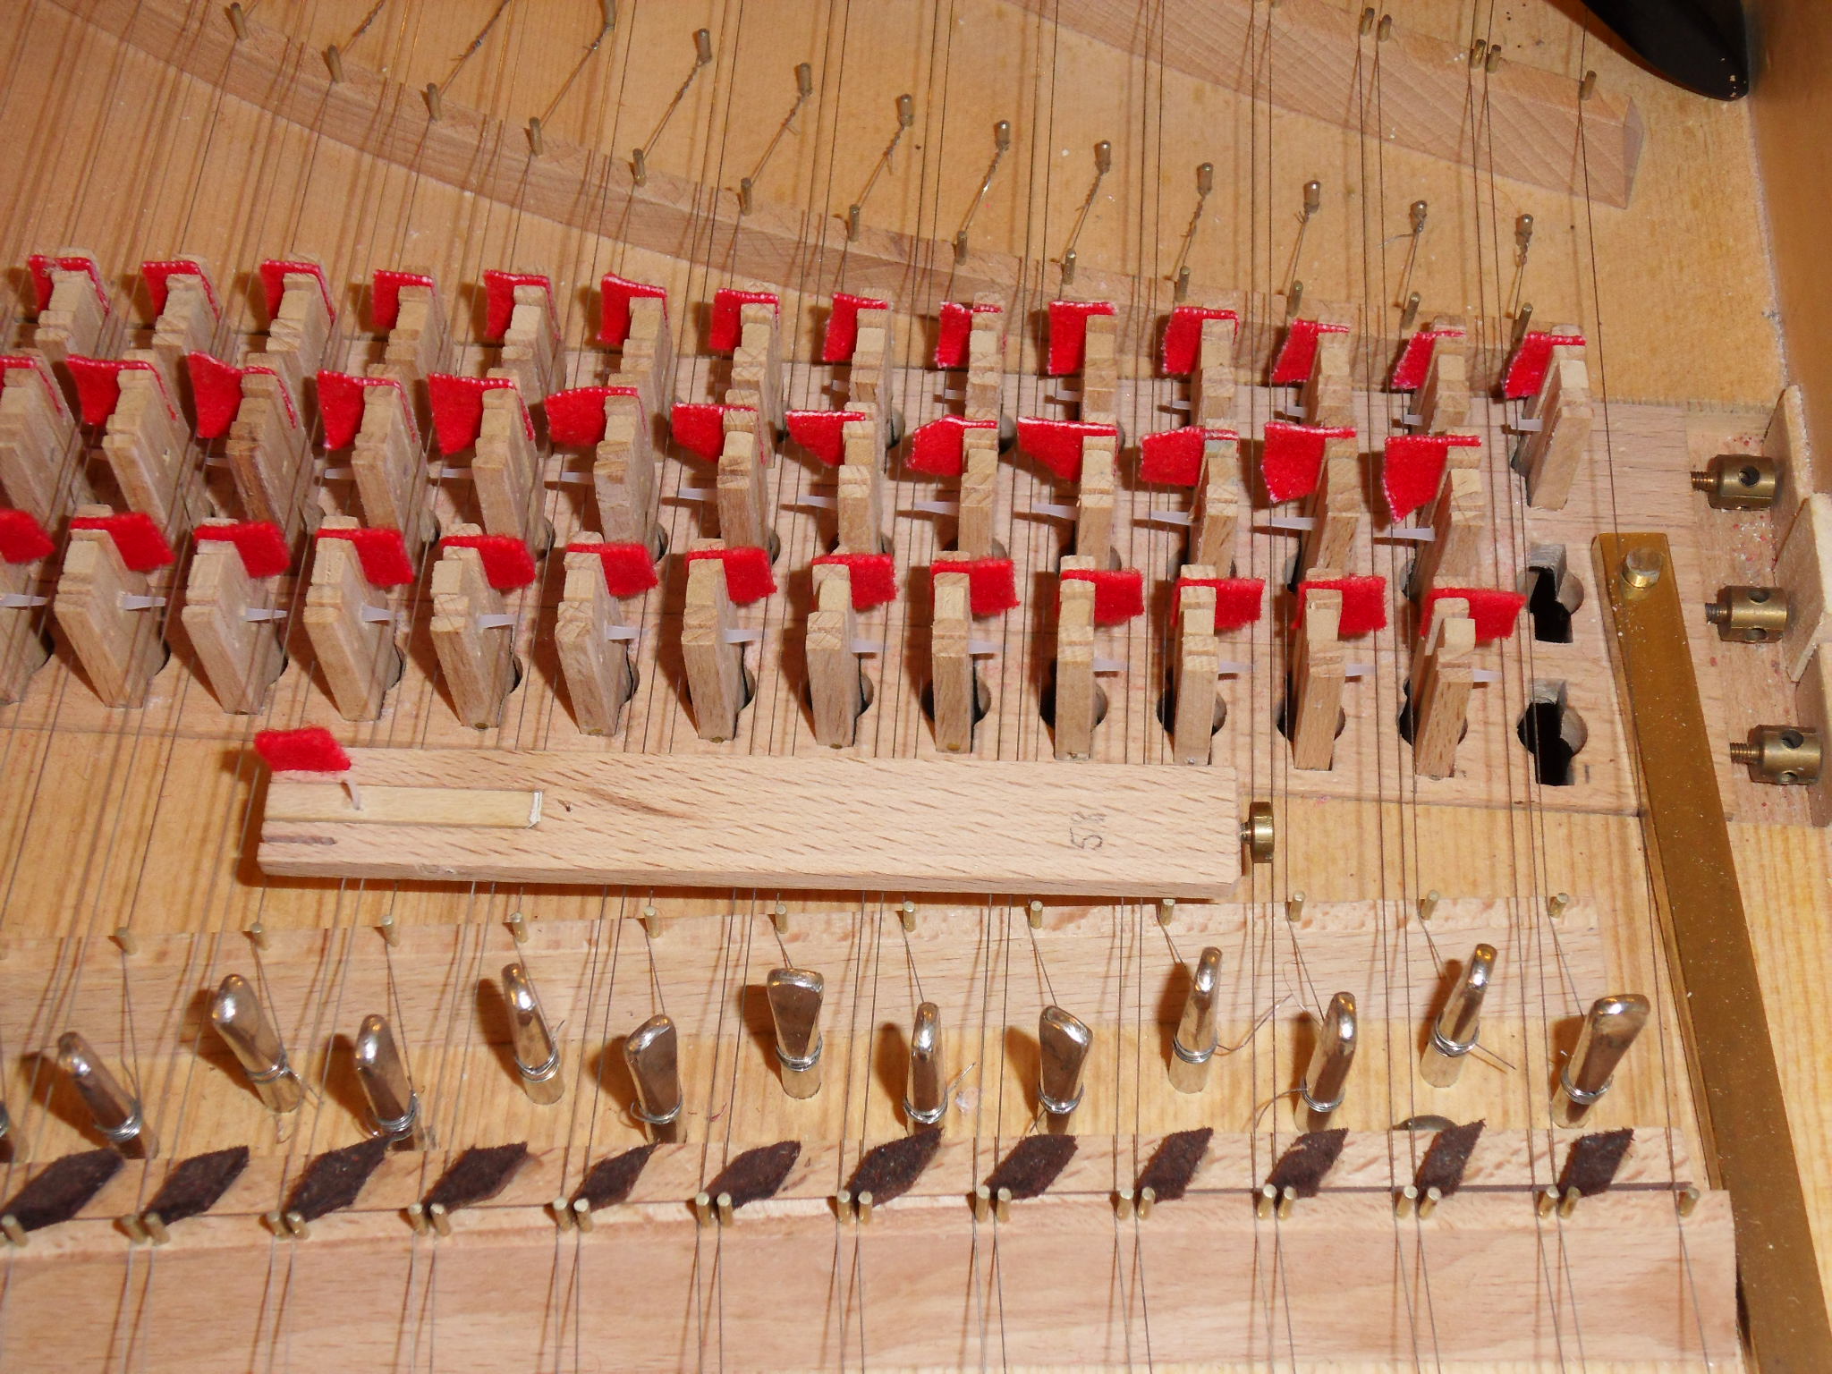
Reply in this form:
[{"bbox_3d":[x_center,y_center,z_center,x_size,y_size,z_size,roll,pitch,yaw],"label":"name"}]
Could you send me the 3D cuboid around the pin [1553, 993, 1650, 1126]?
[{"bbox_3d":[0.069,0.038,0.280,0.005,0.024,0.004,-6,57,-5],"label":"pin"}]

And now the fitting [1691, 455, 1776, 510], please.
[{"bbox_3d":[0.099,-0.025,0.333,0.009,0.006,0.006,3,59,3],"label":"fitting"}]

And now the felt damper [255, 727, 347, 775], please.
[{"bbox_3d":[-0.064,0.007,0.290,0.009,0.009,0.002,1,59,2],"label":"felt damper"}]

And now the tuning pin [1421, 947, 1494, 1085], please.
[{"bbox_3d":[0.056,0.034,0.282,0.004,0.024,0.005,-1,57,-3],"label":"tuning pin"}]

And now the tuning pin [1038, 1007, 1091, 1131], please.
[{"bbox_3d":[0.015,0.040,0.278,0.005,0.026,0.004,37,66,20],"label":"tuning pin"}]

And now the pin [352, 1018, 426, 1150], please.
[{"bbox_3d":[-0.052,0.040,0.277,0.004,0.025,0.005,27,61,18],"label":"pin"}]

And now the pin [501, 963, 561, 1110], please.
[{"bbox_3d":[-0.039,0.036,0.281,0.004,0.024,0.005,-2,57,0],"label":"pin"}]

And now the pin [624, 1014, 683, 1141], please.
[{"bbox_3d":[-0.026,0.041,0.278,0.005,0.026,0.004,-38,65,-19],"label":"pin"}]

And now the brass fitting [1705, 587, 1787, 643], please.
[{"bbox_3d":[0.097,-0.009,0.323,0.009,0.006,0.006,3,59,3],"label":"brass fitting"}]

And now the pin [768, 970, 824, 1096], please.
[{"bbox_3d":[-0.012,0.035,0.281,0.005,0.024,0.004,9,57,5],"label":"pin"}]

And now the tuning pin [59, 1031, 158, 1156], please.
[{"bbox_3d":[-0.082,0.043,0.278,0.004,0.026,0.005,-19,61,-10],"label":"tuning pin"}]

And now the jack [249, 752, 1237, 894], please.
[{"bbox_3d":[-0.017,0.014,0.293,0.103,0.004,0.014,1,57,1],"label":"jack"}]

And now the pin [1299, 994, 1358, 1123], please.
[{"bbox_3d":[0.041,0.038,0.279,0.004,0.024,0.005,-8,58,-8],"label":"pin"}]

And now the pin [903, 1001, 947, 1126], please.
[{"bbox_3d":[0.001,0.040,0.278,0.004,0.027,0.005,3,59,3],"label":"pin"}]

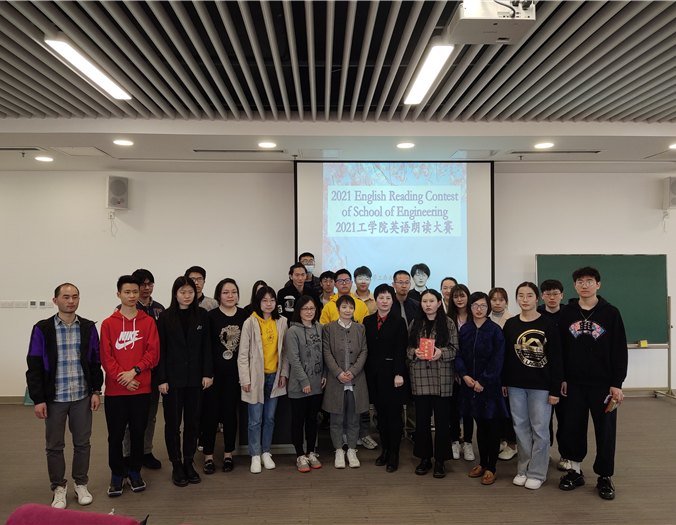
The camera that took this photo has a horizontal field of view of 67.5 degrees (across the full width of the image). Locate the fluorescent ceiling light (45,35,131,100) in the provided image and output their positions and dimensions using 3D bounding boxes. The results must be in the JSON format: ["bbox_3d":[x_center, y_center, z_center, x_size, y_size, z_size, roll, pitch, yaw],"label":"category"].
[{"bbox_3d":[-1.771,-1.403,3.675,0.150,0.070,1.150,0,0,-2],"label":"fluorescent ceiling light"}]

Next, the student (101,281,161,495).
[{"bbox_3d":[-1.687,0.966,4.110,0.480,1.728,0.320,0,0,-21],"label":"student"}]

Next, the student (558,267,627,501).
[{"bbox_3d":[2.021,0.924,4.030,0.540,1.776,0.360,-1,-1,30],"label":"student"}]

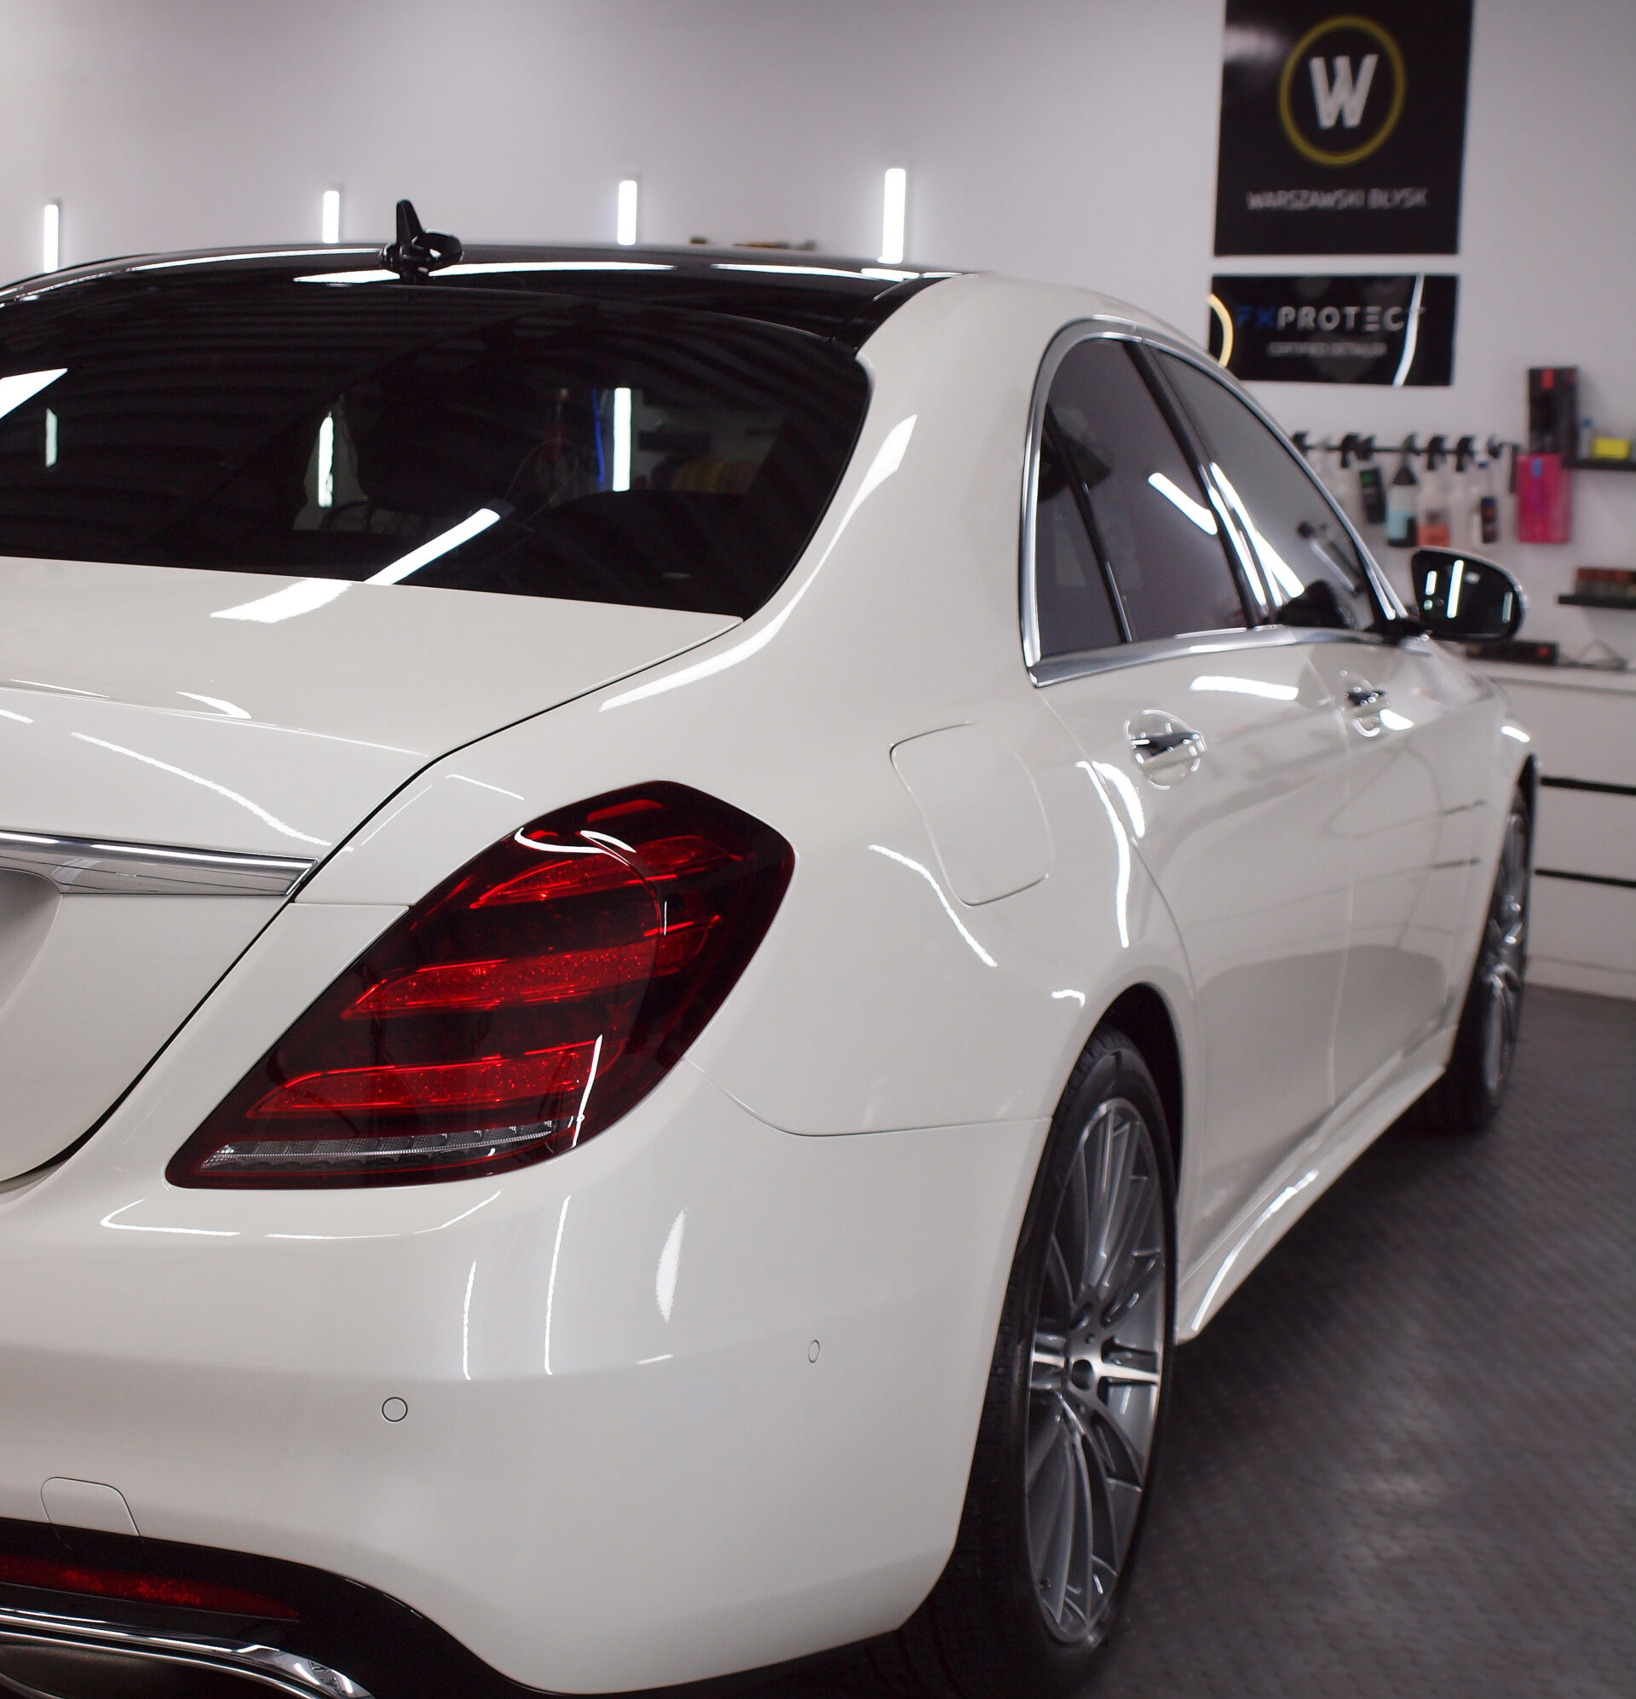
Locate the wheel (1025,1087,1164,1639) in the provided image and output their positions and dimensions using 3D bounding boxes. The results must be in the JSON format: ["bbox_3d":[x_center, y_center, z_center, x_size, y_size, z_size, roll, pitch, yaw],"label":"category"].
[{"bbox_3d":[0.192,0.513,3.078,0.220,0.550,0.550,5,8,20],"label":"wheel"}]

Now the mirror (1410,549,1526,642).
[{"bbox_3d":[1.088,-0.423,5.053,0.220,0.160,0.130,5,8,20],"label":"mirror"}]

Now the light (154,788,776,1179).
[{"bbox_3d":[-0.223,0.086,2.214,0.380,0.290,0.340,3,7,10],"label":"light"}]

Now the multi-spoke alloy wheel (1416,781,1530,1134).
[{"bbox_3d":[1.232,0.197,5.907,0.245,0.700,0.700,5,8,20],"label":"multi-spoke alloy wheel"}]

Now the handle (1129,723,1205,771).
[{"bbox_3d":[0.357,-0.104,3.071,0.045,0.045,0.205,5,8,20],"label":"handle"}]

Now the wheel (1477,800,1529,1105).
[{"bbox_3d":[1.251,0.199,5.900,0.200,0.550,0.550,5,8,20],"label":"wheel"}]

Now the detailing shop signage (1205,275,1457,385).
[{"bbox_3d":[1.434,-1.461,8.493,0.786,0.301,0.020,8,9,39],"label":"detailing shop signage"}]

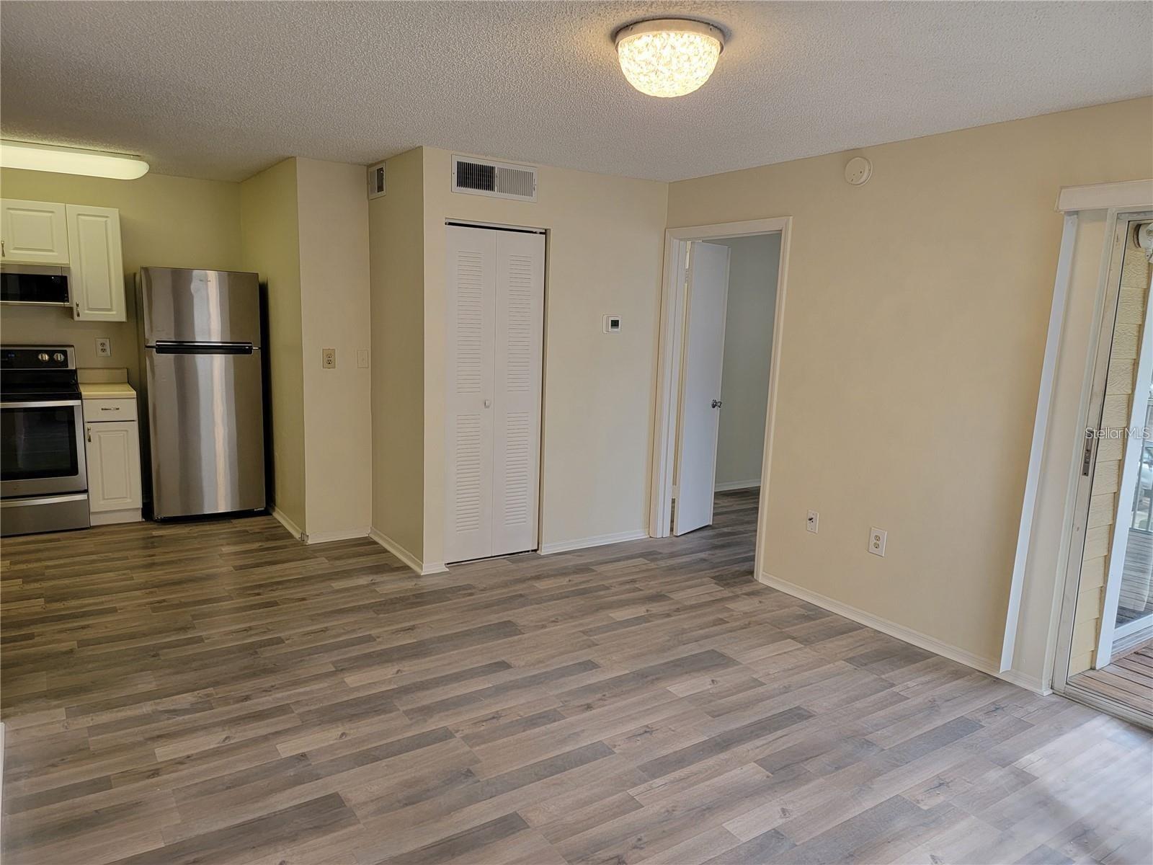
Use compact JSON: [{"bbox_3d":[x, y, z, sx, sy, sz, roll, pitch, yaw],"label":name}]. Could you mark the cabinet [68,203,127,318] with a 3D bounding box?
[{"bbox_3d":[-3.343,-1.162,5.564,0.306,0.762,0.320,-4,11,-33],"label":"cabinet"}]

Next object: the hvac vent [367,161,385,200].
[{"bbox_3d":[-1.238,-1.557,4.941,0.022,0.200,0.290,-4,11,-33],"label":"hvac vent"}]

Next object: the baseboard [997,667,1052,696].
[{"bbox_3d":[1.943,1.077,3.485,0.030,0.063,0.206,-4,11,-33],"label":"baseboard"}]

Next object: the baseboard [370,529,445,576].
[{"bbox_3d":[-1.087,0.732,5.087,0.168,0.071,0.904,-4,11,-34],"label":"baseboard"}]

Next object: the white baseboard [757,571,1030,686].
[{"bbox_3d":[1.557,0.979,4.128,0.013,0.070,1.587,-4,11,-34],"label":"white baseboard"}]

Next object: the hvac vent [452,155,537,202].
[{"bbox_3d":[-0.461,-1.443,4.568,0.548,0.198,0.020,-4,11,-34],"label":"hvac vent"}]

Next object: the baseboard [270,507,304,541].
[{"bbox_3d":[-1.994,0.629,5.521,0.018,0.077,0.820,-4,11,-33],"label":"baseboard"}]

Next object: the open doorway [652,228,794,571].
[{"bbox_3d":[0.902,-0.232,5.077,0.130,2.114,1.061,-4,11,-34],"label":"open doorway"}]

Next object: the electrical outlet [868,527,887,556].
[{"bbox_3d":[1.548,0.564,4.096,0.011,0.134,0.093,-4,11,-34],"label":"electrical outlet"}]

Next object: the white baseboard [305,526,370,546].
[{"bbox_3d":[-1.579,0.680,5.302,0.422,0.070,0.013,-4,11,-34],"label":"white baseboard"}]

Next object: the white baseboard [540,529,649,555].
[{"bbox_3d":[0.145,0.728,5.381,0.893,0.070,0.013,-4,11,-34],"label":"white baseboard"}]

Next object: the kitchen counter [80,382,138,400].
[{"bbox_3d":[-3.286,-0.293,5.588,0.315,0.047,0.610,-4,11,-33],"label":"kitchen counter"}]

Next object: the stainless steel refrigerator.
[{"bbox_3d":[-2.757,-0.294,5.863,0.735,1.740,0.680,-4,11,-33],"label":"stainless steel refrigerator"}]

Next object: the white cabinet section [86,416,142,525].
[{"bbox_3d":[-3.330,0.224,5.717,0.313,0.740,0.590,-4,11,-34],"label":"white cabinet section"}]

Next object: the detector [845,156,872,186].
[{"bbox_3d":[1.418,-1.312,4.023,0.038,0.145,0.145,-4,11,-33],"label":"detector"}]

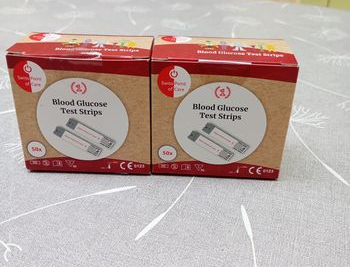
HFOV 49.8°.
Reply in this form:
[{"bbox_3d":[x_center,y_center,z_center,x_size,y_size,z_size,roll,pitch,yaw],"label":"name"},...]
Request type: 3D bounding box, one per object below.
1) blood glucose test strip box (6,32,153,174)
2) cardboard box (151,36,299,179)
[{"bbox_3d":[-0.046,-0.017,0.208,0.068,0.066,0.038,2,31,-1],"label":"blood glucose test strip box"},{"bbox_3d":[0.023,-0.014,0.206,0.068,0.066,0.038,3,31,1],"label":"cardboard box"}]

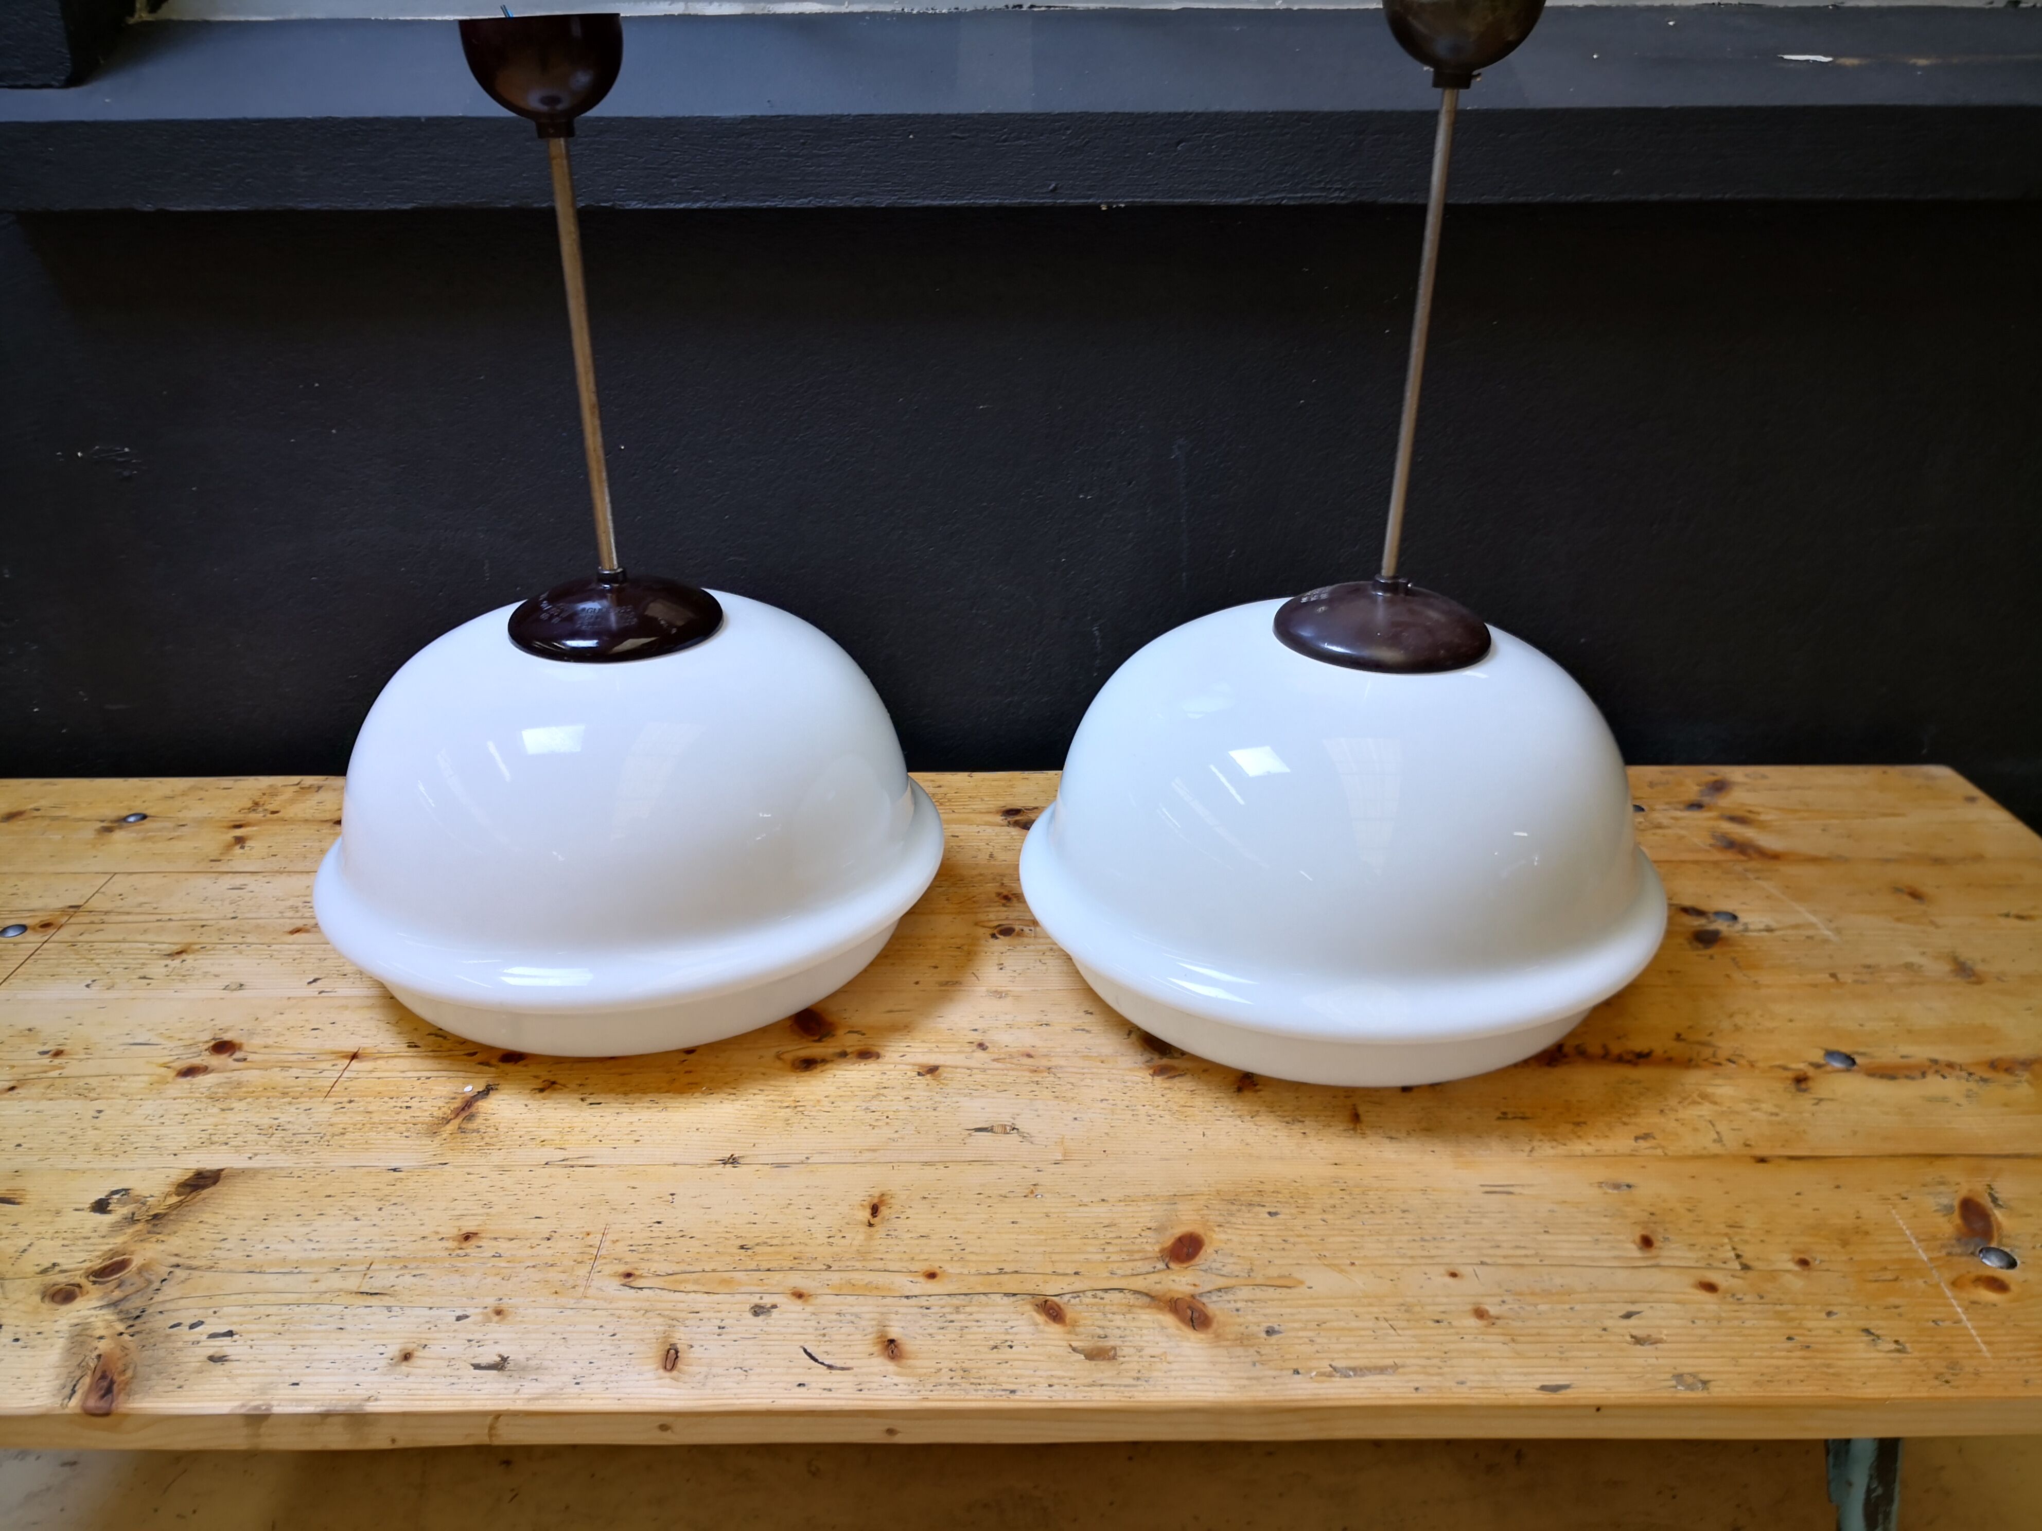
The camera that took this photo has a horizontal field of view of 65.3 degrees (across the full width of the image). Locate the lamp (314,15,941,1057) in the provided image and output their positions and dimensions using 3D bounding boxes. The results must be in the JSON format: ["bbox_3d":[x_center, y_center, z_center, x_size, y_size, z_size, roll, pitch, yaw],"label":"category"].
[{"bbox_3d":[-0.272,-0.141,1.045,0.445,0.634,0.445,0,24,0],"label":"lamp"}]

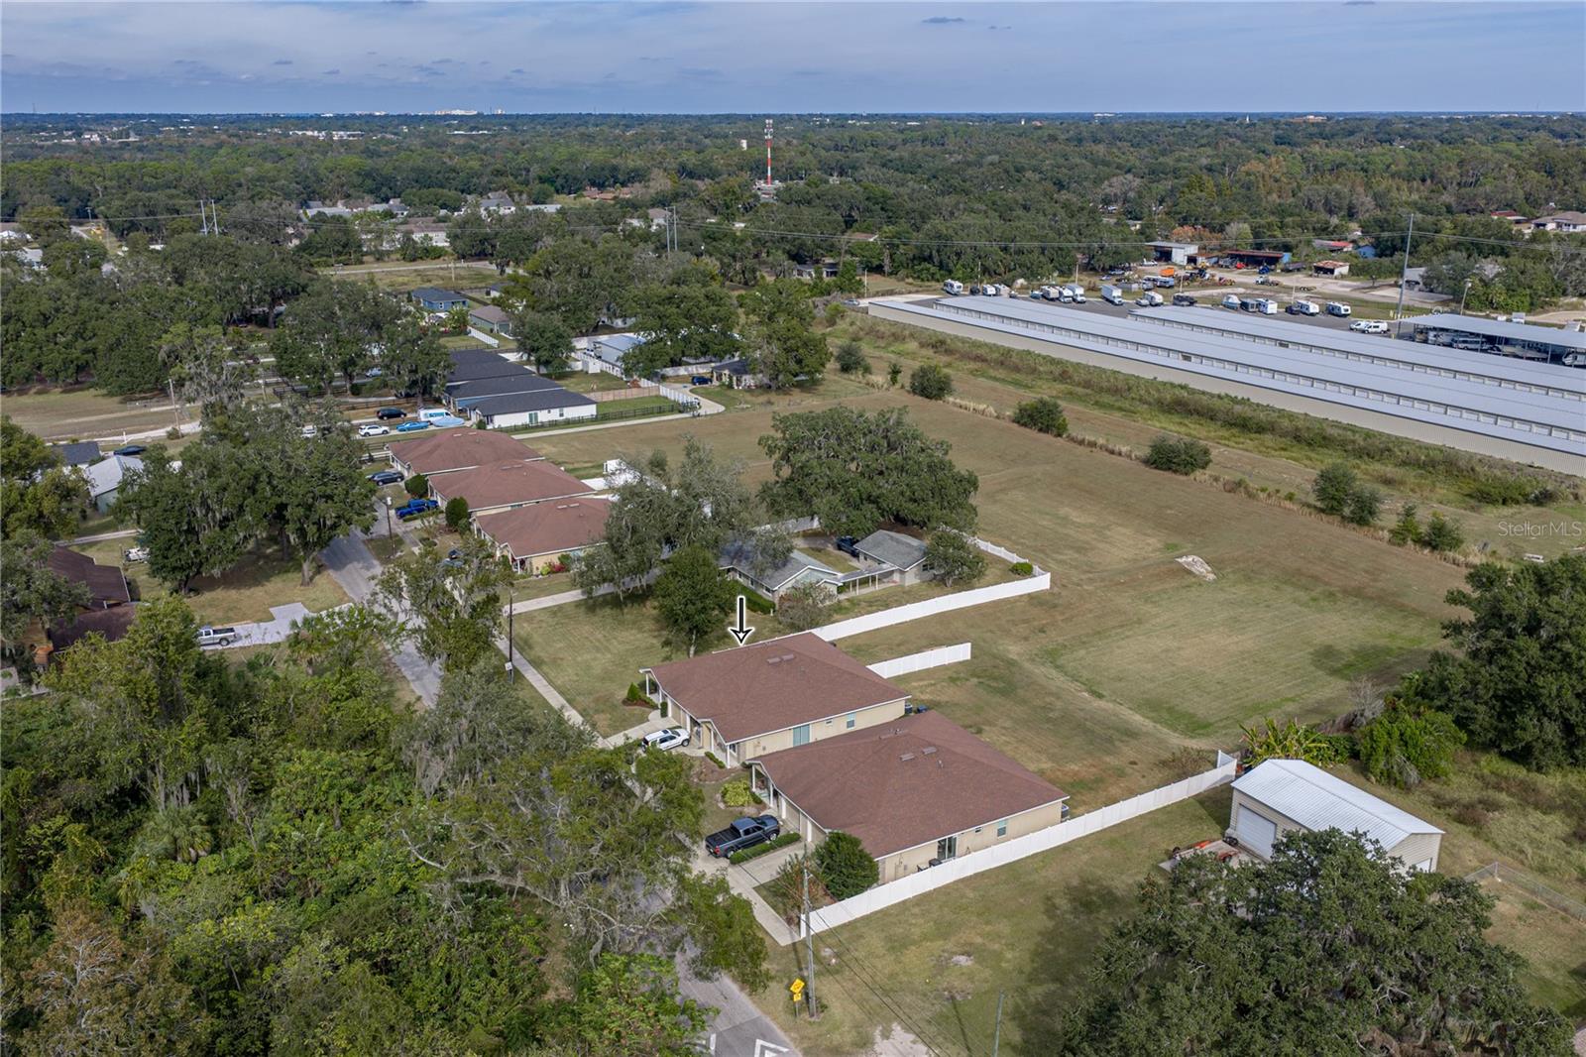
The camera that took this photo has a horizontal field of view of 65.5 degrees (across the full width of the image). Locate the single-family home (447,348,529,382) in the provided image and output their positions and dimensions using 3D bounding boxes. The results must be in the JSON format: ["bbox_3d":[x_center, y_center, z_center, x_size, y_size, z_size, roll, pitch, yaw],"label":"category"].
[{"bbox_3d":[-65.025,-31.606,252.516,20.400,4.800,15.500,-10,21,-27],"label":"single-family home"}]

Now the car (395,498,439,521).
[{"bbox_3d":[-52.872,-2.802,173.747,5.793,1.914,2.015,-11,22,-29],"label":"car"}]

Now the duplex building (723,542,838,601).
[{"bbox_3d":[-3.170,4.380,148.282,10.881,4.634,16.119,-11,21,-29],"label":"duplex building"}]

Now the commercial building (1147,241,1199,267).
[{"bbox_3d":[140.334,-101.916,456.675,6.800,6.600,20.500,-11,21,-29],"label":"commercial building"}]

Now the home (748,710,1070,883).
[{"bbox_3d":[8.877,19.627,98.749,19.100,6.100,17.500,-11,21,-29],"label":"home"}]

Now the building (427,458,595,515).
[{"bbox_3d":[-40.793,-6.442,177.747,19.444,5.944,17.631,-10,21,-28],"label":"building"}]

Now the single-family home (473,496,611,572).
[{"bbox_3d":[-29.648,-0.694,160.920,19.444,5.944,17.631,-11,21,-29],"label":"single-family home"}]

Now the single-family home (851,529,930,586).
[{"bbox_3d":[13.695,3.378,150.501,8.000,3.700,10.400,-12,22,-31],"label":"single-family home"}]

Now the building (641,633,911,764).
[{"bbox_3d":[-1.879,14.152,117.679,19.444,5.944,17.631,-11,21,-29],"label":"building"}]

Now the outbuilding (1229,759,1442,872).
[{"bbox_3d":[40.752,22.576,93.259,8.312,5.440,12.291,-10,21,-28],"label":"outbuilding"}]

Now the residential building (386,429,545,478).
[{"bbox_3d":[-51.551,-12.321,193.430,19.100,6.100,17.500,-12,22,-32],"label":"residential building"}]

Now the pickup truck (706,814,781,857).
[{"bbox_3d":[-3.667,23.354,94.307,5.850,1.920,2.020,-12,22,-31],"label":"pickup truck"}]

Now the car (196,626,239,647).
[{"bbox_3d":[-62.386,11.515,131.474,5.743,1.894,2.015,-7,20,-19],"label":"car"}]

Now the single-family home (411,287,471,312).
[{"bbox_3d":[-102.143,-67.274,359.699,10.377,4.836,17.631,-11,21,-29],"label":"single-family home"}]

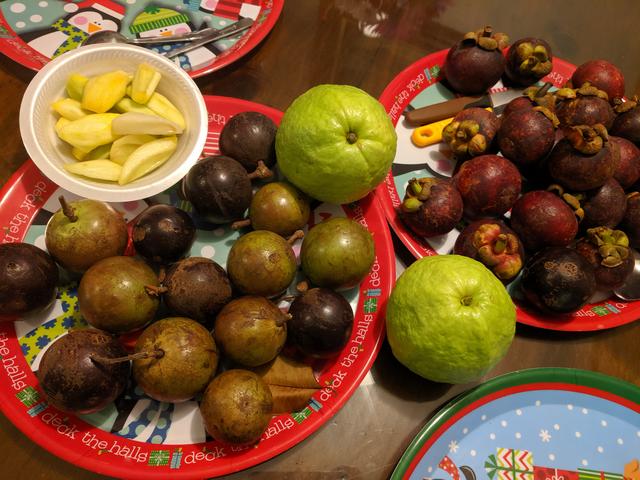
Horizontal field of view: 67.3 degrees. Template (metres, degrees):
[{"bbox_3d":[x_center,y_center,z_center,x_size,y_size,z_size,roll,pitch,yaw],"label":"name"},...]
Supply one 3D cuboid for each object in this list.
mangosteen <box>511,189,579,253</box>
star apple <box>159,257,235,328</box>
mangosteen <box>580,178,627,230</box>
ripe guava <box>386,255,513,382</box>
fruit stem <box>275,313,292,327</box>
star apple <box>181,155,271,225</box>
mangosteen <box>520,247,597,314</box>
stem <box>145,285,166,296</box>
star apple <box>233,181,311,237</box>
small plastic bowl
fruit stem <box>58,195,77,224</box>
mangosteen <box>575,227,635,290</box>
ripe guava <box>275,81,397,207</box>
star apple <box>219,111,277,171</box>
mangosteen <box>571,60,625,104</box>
[{"bbox_3d":[0.208,-0.019,0.443,0.061,0.057,0.060,3,63,-6],"label":"mangosteen"},{"bbox_3d":[-0.097,0.040,0.377,0.053,0.052,0.052,20,84,-17],"label":"star apple"},{"bbox_3d":[0.272,-0.035,0.465,0.047,0.046,0.047,3,63,-6],"label":"mangosteen"},{"bbox_3d":[0.100,0.061,0.373,0.097,0.095,0.097,3,63,-6],"label":"ripe guava"},{"bbox_3d":[-0.027,0.059,0.357,0.013,0.009,0.009,-13,60,27],"label":"fruit stem"},{"bbox_3d":[-0.085,-0.045,0.417,0.067,0.058,0.058,-22,90,0],"label":"star apple"},{"bbox_3d":[0.207,0.035,0.415,0.058,0.055,0.058,0,63,-8],"label":"mangosteen"},{"bbox_3d":[-0.118,0.036,0.346,0.018,0.008,0.008,3,68,30],"label":"stem"},{"bbox_3d":[-0.039,-0.025,0.424,0.060,0.052,0.052,-15,66,-14],"label":"star apple"},{"bbox_3d":[-0.181,-0.097,0.438,0.151,0.050,0.151,4,72,-13],"label":"small plastic bowl"},{"bbox_3d":[-0.187,-0.024,0.356,0.006,0.023,0.006,-6,43,0],"label":"fruit stem"},{"bbox_3d":[0.257,0.017,0.434,0.051,0.051,0.051,0,66,17],"label":"mangosteen"},{"bbox_3d":[0.014,-0.084,0.420,0.105,0.101,0.105,0,95,-14],"label":"ripe guava"},{"bbox_3d":[-0.065,-0.091,0.444,0.054,0.053,0.054,0,63,-7],"label":"star apple"},{"bbox_3d":[0.310,-0.173,0.535,0.052,0.050,0.052,0,63,-8],"label":"mangosteen"}]

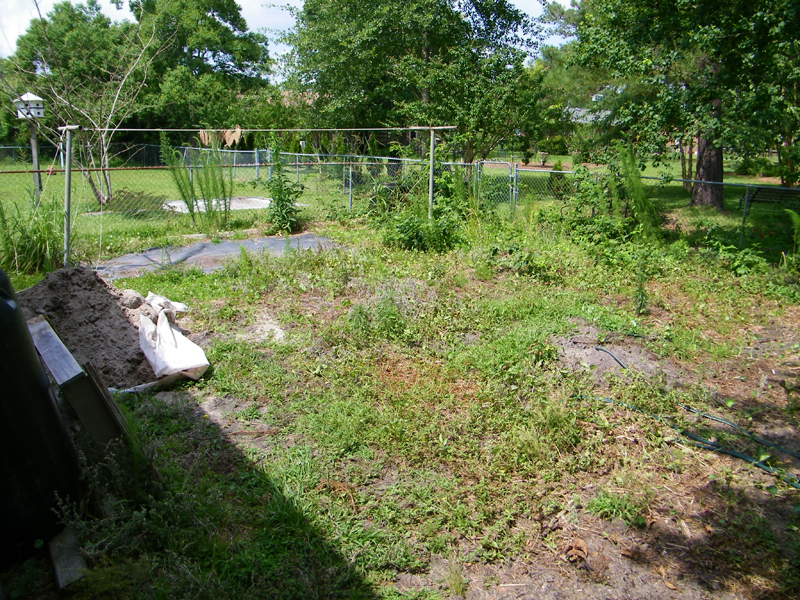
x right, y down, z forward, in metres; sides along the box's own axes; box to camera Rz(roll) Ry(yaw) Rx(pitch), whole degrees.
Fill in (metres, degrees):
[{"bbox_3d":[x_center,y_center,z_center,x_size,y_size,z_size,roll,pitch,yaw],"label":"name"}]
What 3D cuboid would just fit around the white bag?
[{"bbox_3d":[-1.990,0.315,5.670,0.540,0.360,0.950,-4,15,-20],"label":"white bag"}]

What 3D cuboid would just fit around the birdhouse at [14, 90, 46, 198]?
[{"bbox_3d":[-8.588,-3.500,15.000,0.660,2.600,0.660,-6,16,-25],"label":"birdhouse"}]

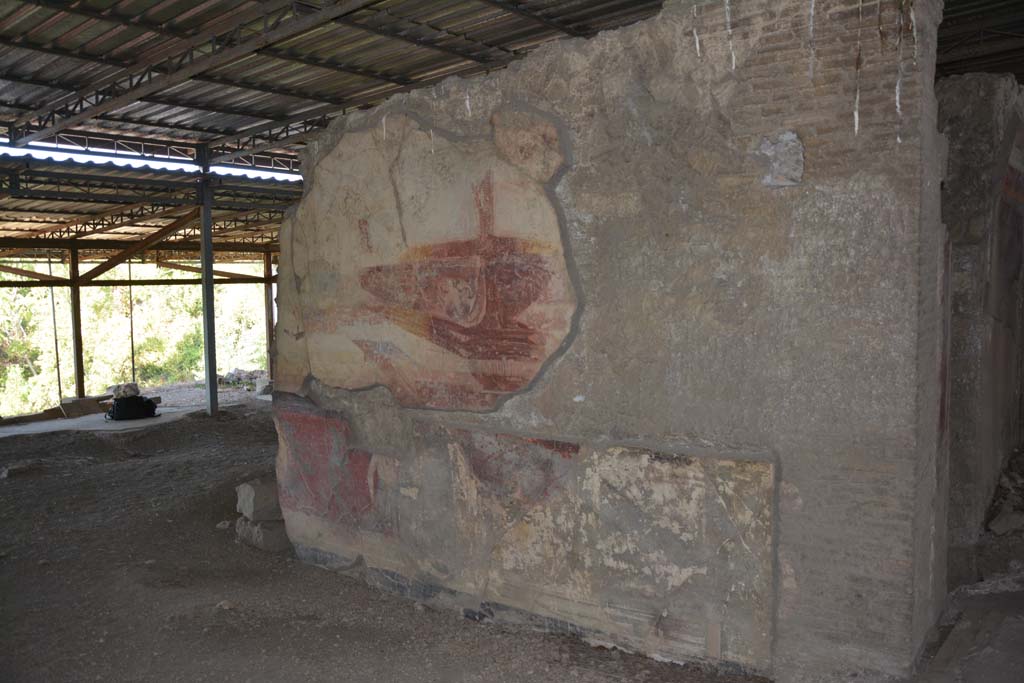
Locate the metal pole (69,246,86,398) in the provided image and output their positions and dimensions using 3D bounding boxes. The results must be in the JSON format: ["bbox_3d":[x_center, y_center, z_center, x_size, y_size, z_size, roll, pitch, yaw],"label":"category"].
[{"bbox_3d":[-6.480,-0.245,11.431,0.090,2.265,0.090,3,6,45],"label":"metal pole"}]

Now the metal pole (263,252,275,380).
[{"bbox_3d":[-4.307,-0.429,13.653,0.090,2.276,0.090,3,6,45],"label":"metal pole"}]

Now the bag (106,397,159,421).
[{"bbox_3d":[-4.899,0.858,9.912,0.540,0.265,0.280,-3,5,-26],"label":"bag"}]

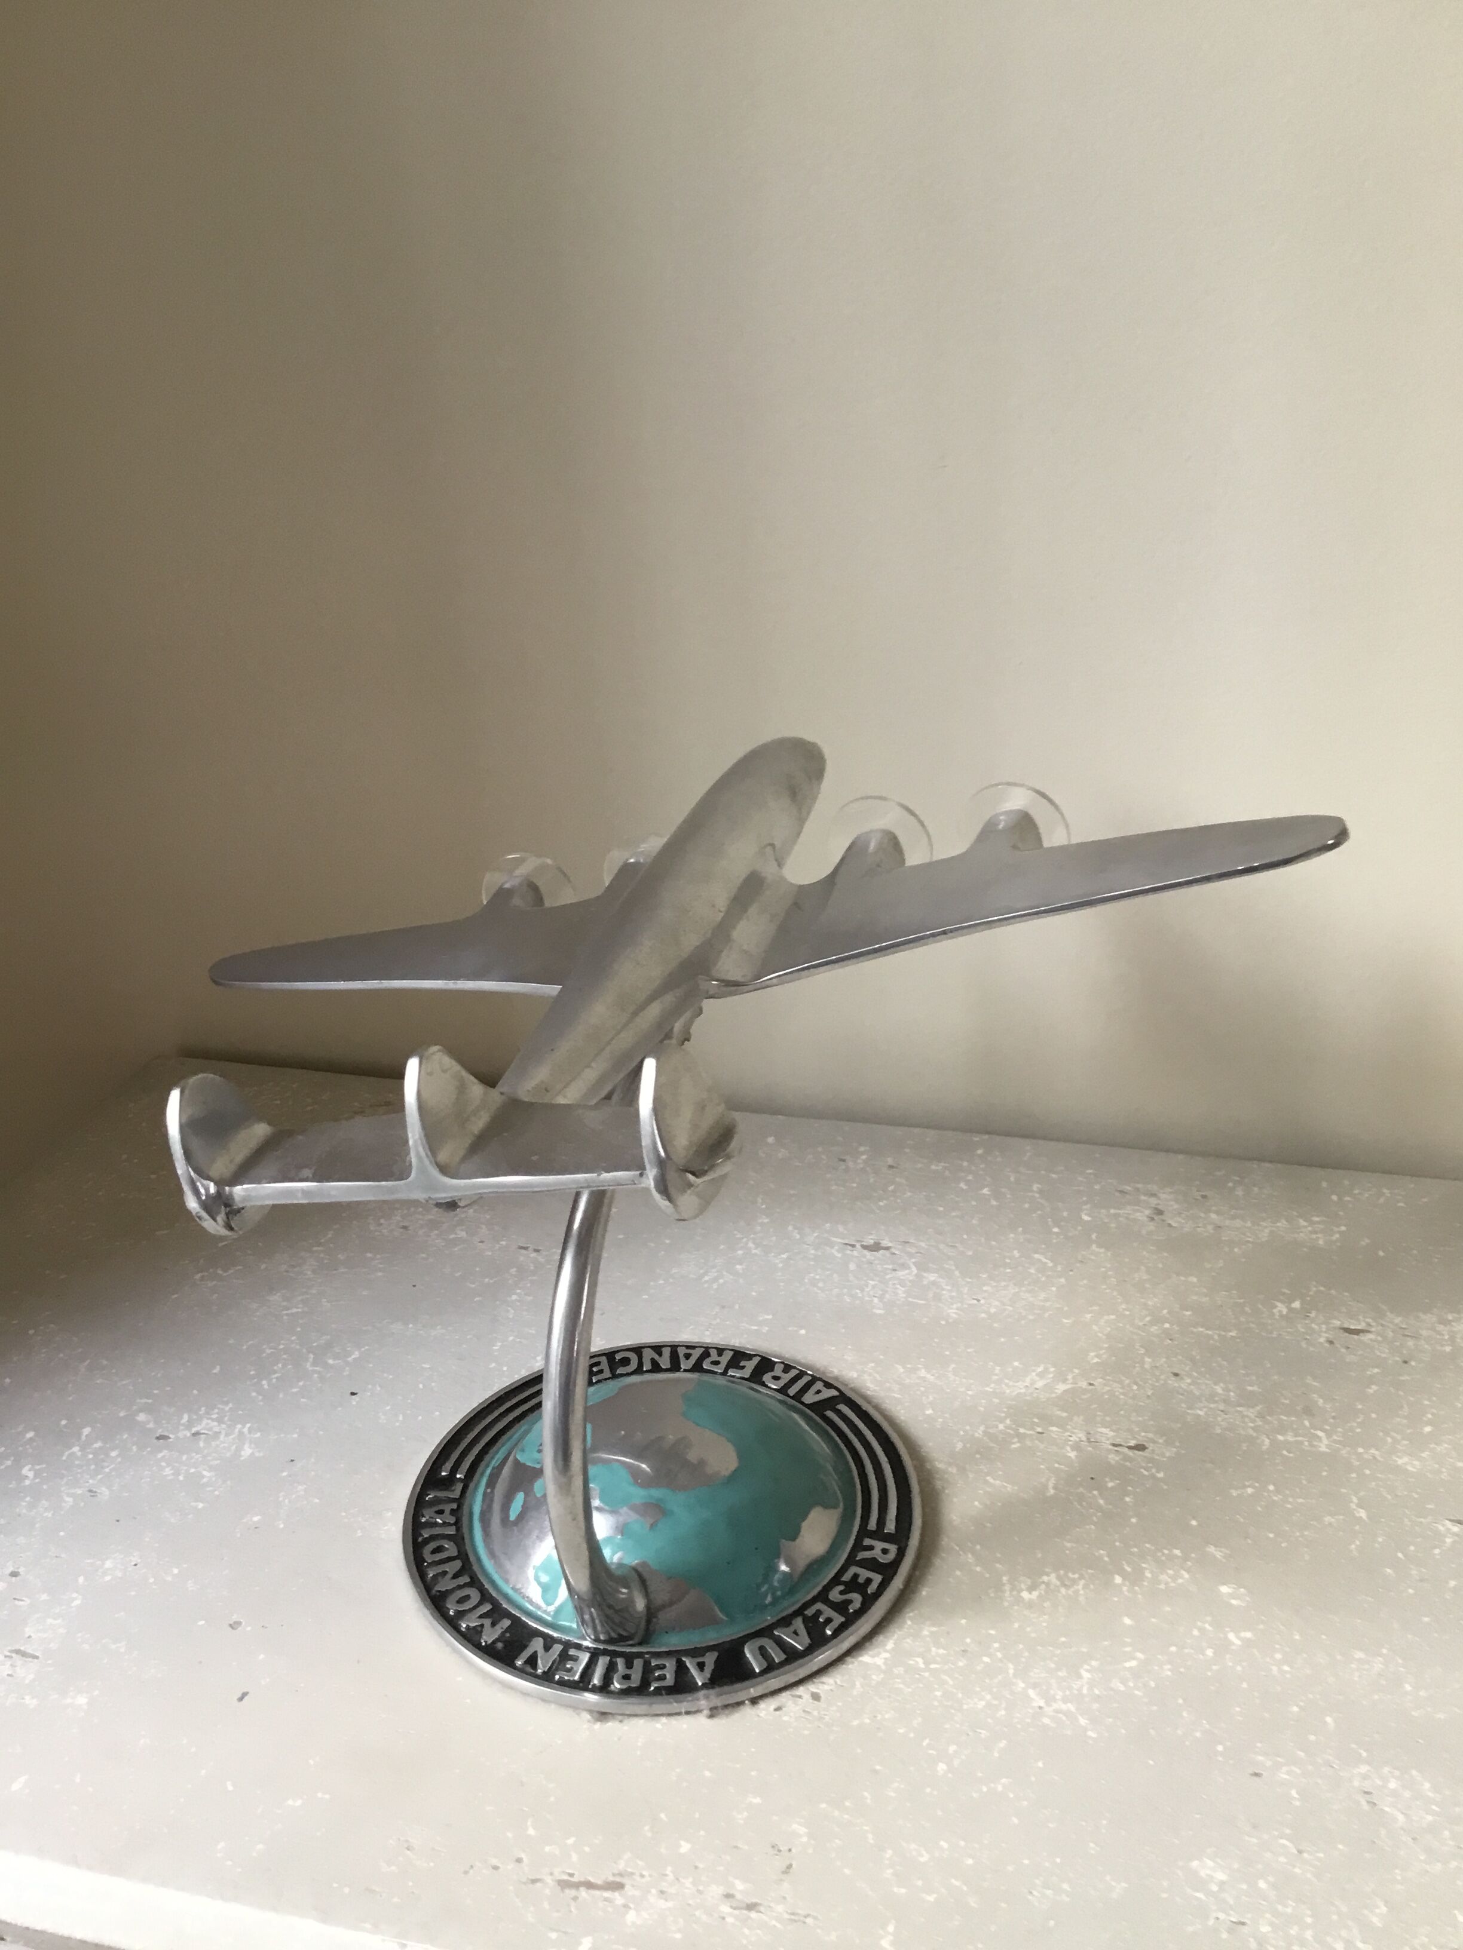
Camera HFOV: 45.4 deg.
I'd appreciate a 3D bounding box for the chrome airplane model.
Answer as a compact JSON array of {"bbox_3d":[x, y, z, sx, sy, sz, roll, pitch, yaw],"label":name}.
[{"bbox_3d":[-0.017,0.037,0.527,0.361,0.207,0.285,8,26,20],"label":"chrome airplane model"}]

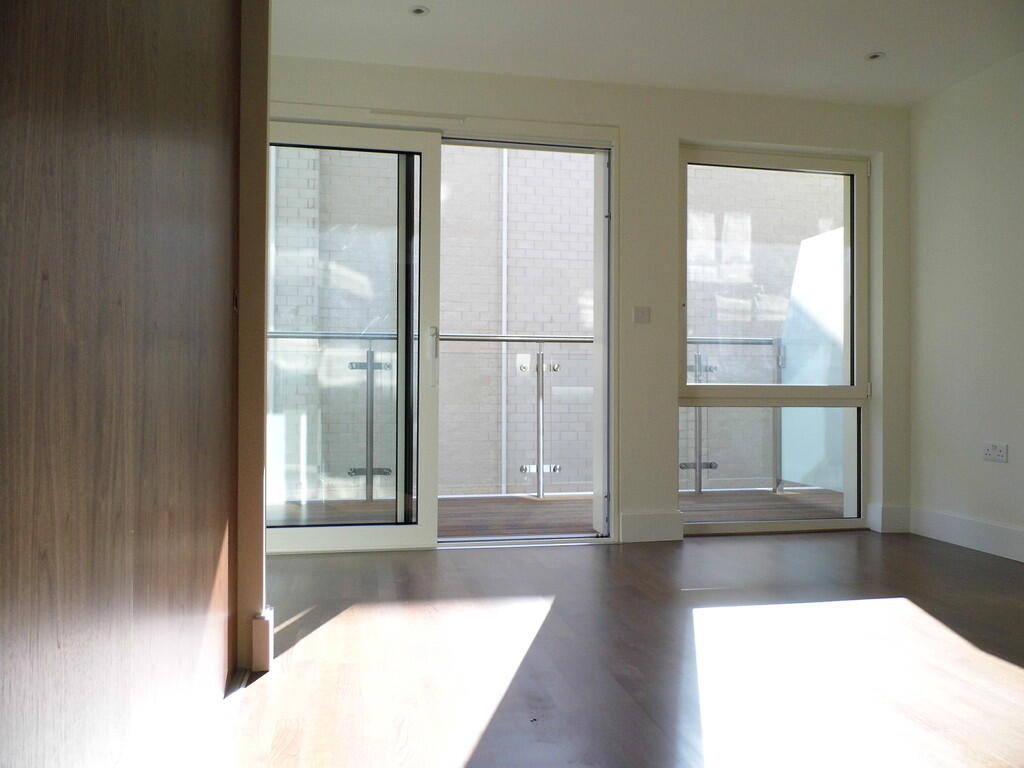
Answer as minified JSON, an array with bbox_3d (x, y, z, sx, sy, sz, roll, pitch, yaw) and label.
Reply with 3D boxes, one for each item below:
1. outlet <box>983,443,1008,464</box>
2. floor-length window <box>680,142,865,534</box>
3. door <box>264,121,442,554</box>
[{"bbox_3d":[2.344,0.334,3.577,0.012,0.086,0.144,0,-1,-11],"label":"outlet"},{"bbox_3d":[1.441,-0.232,4.142,1.197,2.110,0.080,0,-1,-11],"label":"floor-length window"},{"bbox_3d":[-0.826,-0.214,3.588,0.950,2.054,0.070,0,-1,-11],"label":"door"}]

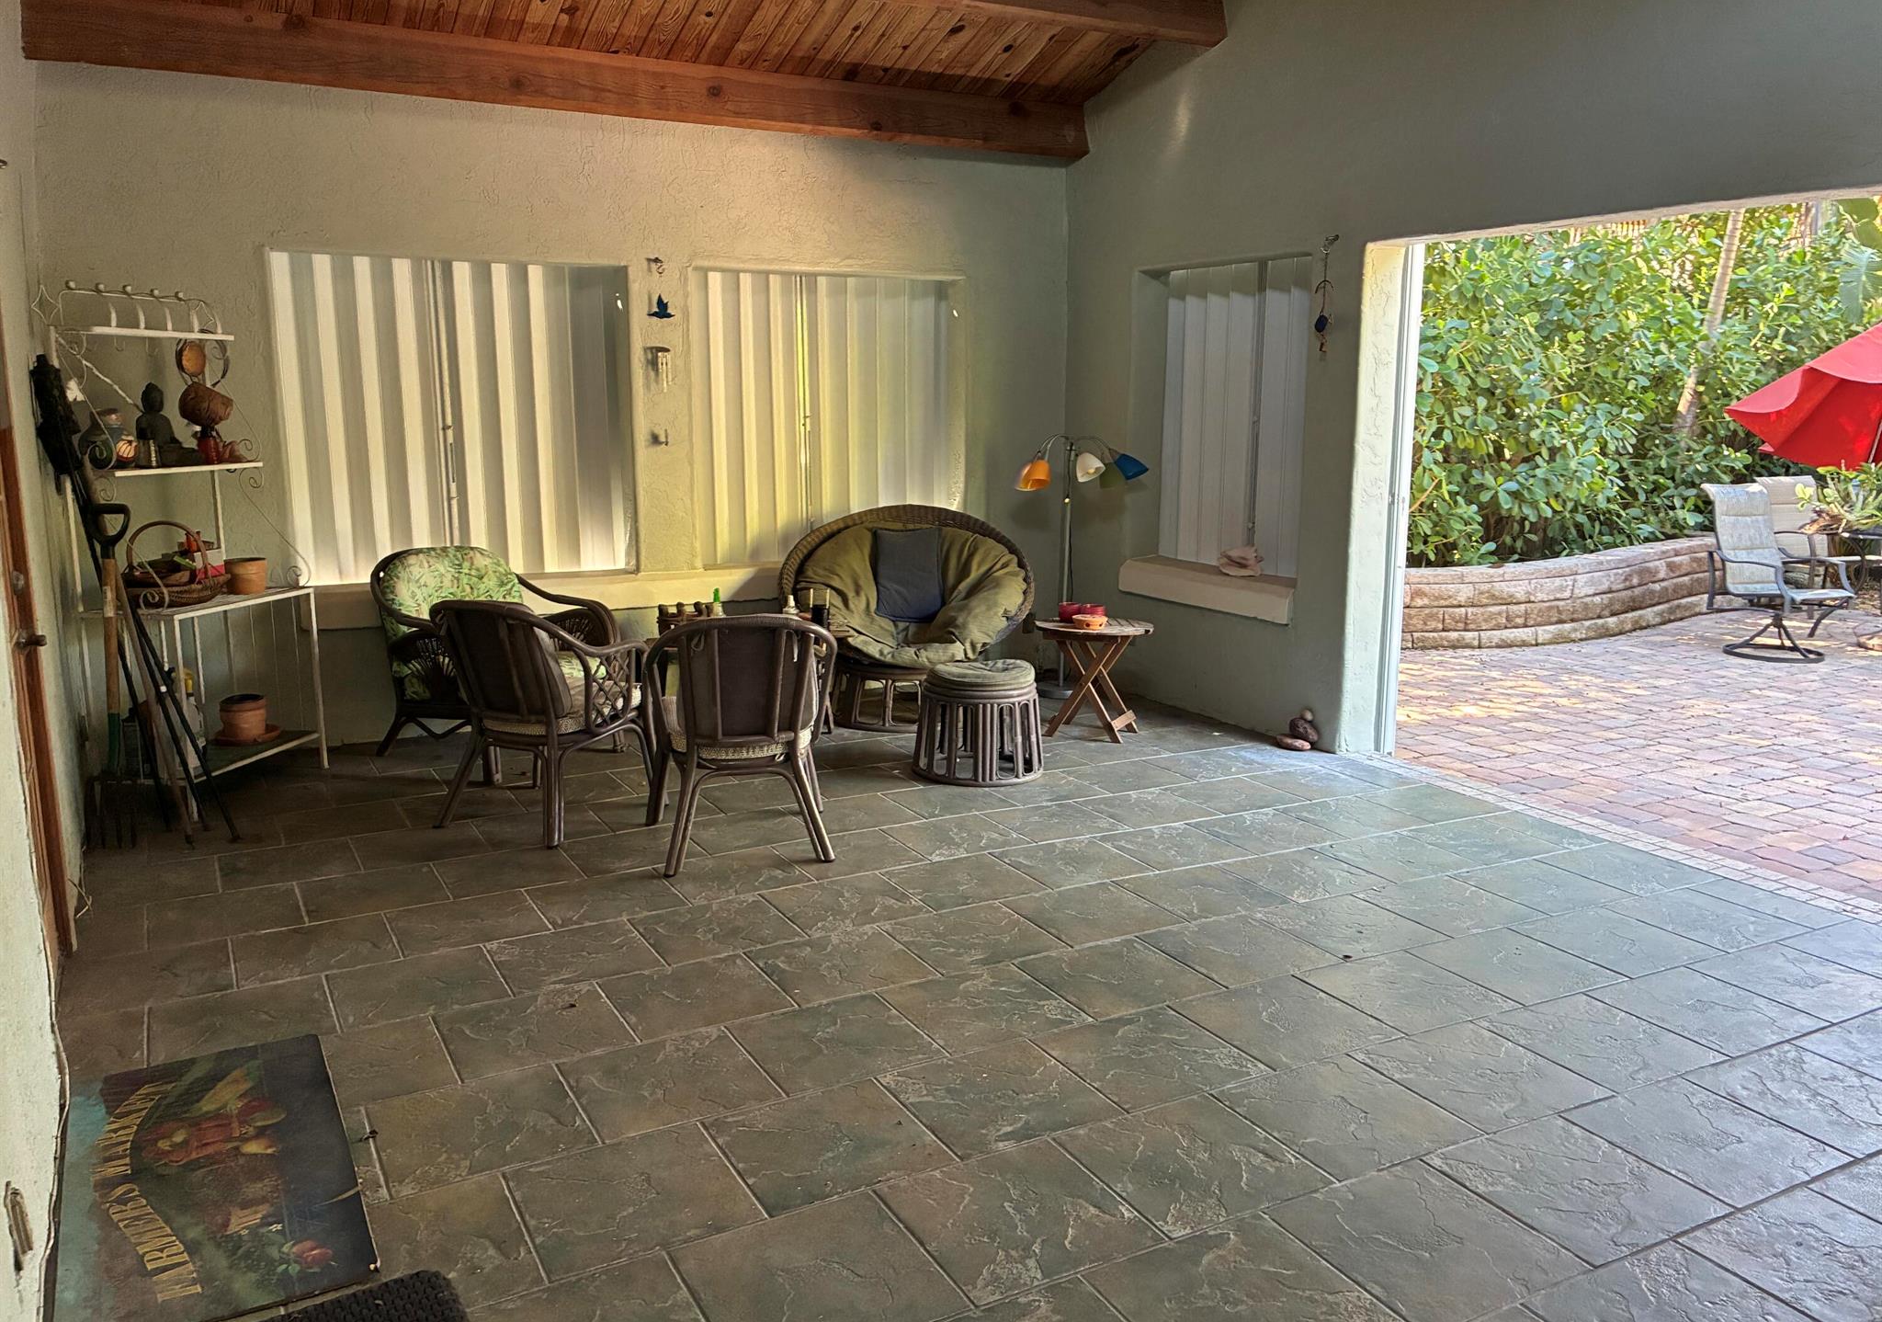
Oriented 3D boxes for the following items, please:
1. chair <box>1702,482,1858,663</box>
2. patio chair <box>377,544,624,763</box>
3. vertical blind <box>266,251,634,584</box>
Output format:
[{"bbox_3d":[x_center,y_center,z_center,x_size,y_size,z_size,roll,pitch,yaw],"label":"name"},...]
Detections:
[{"bbox_3d":[5.062,-0.546,8.546,0.640,1.000,0.740,-5,12,-24],"label":"chair"},{"bbox_3d":[-1.870,-0.029,5.925,0.800,0.860,0.700,7,13,34],"label":"patio chair"},{"bbox_3d":[-2.097,-1.052,6.232,1.470,1.380,0.080,-6,12,-28],"label":"vertical blind"}]

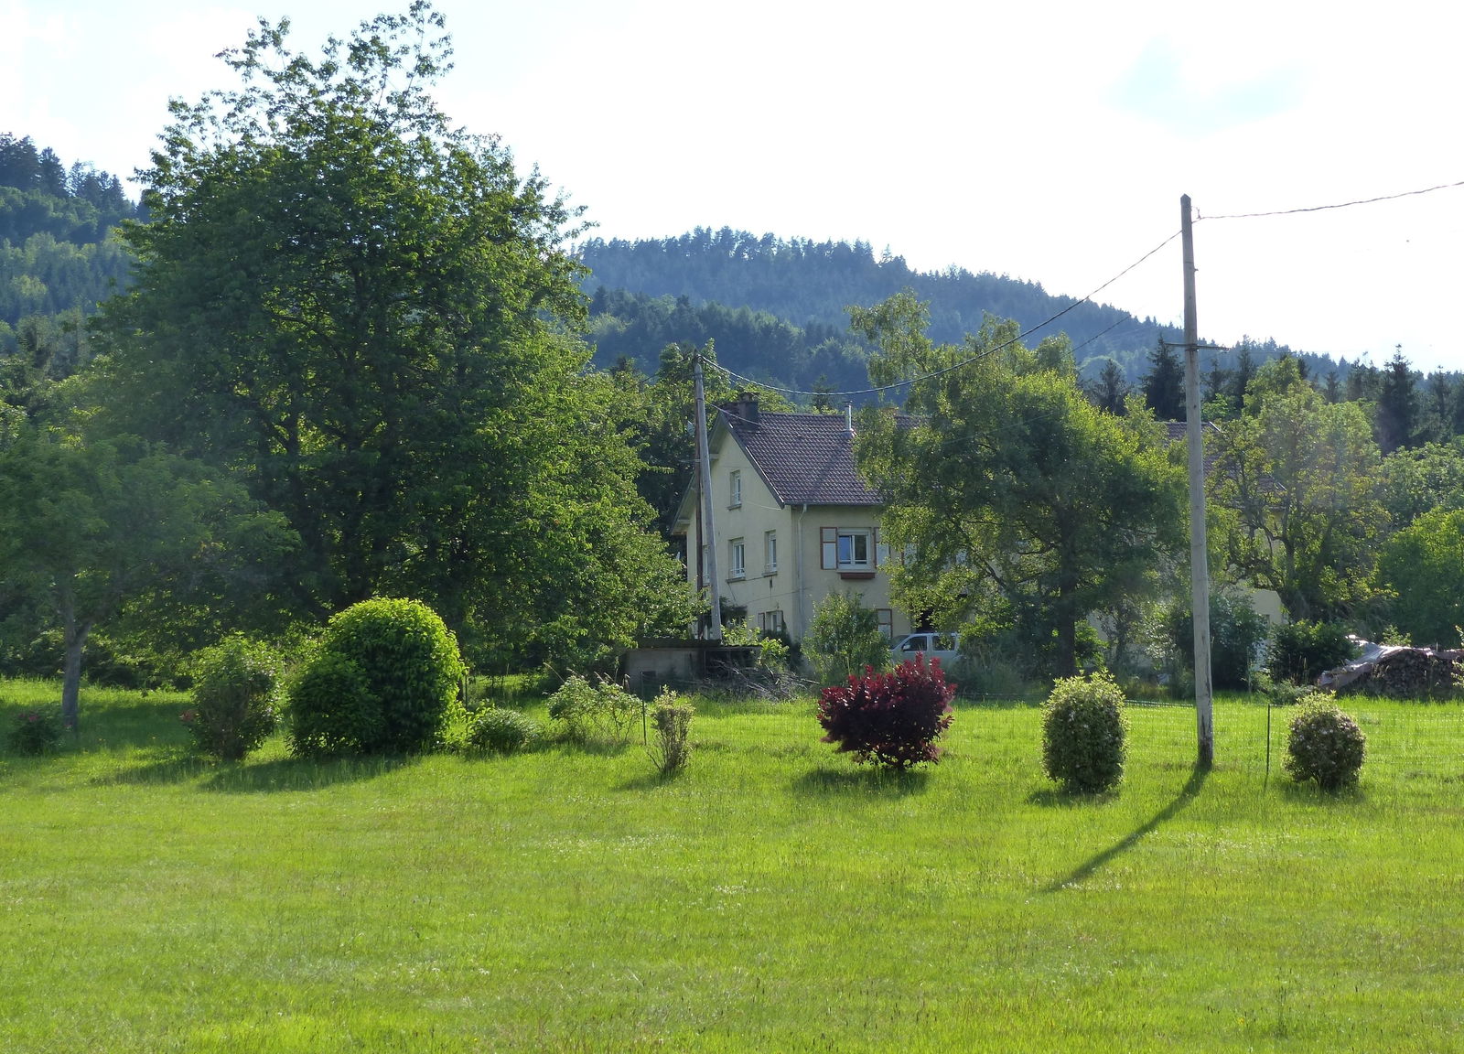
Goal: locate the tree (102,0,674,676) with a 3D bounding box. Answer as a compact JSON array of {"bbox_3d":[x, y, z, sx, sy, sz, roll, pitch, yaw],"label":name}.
[{"bbox_3d":[-6.637,-3.710,45.000,11.629,13.497,11.000,0,-4,-8],"label":"tree"}]

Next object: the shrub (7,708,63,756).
[{"bbox_3d":[-9.302,2.742,30.500,0.748,0.639,0.748,1,-4,-17],"label":"shrub"}]

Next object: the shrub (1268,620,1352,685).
[{"bbox_3d":[14.191,3.140,56.000,2.159,1.708,2.100,-1,-4,14],"label":"shrub"}]

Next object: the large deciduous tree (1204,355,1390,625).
[{"bbox_3d":[18.821,-0.514,76.000,5.900,10.300,5.700,-1,-4,0],"label":"large deciduous tree"}]

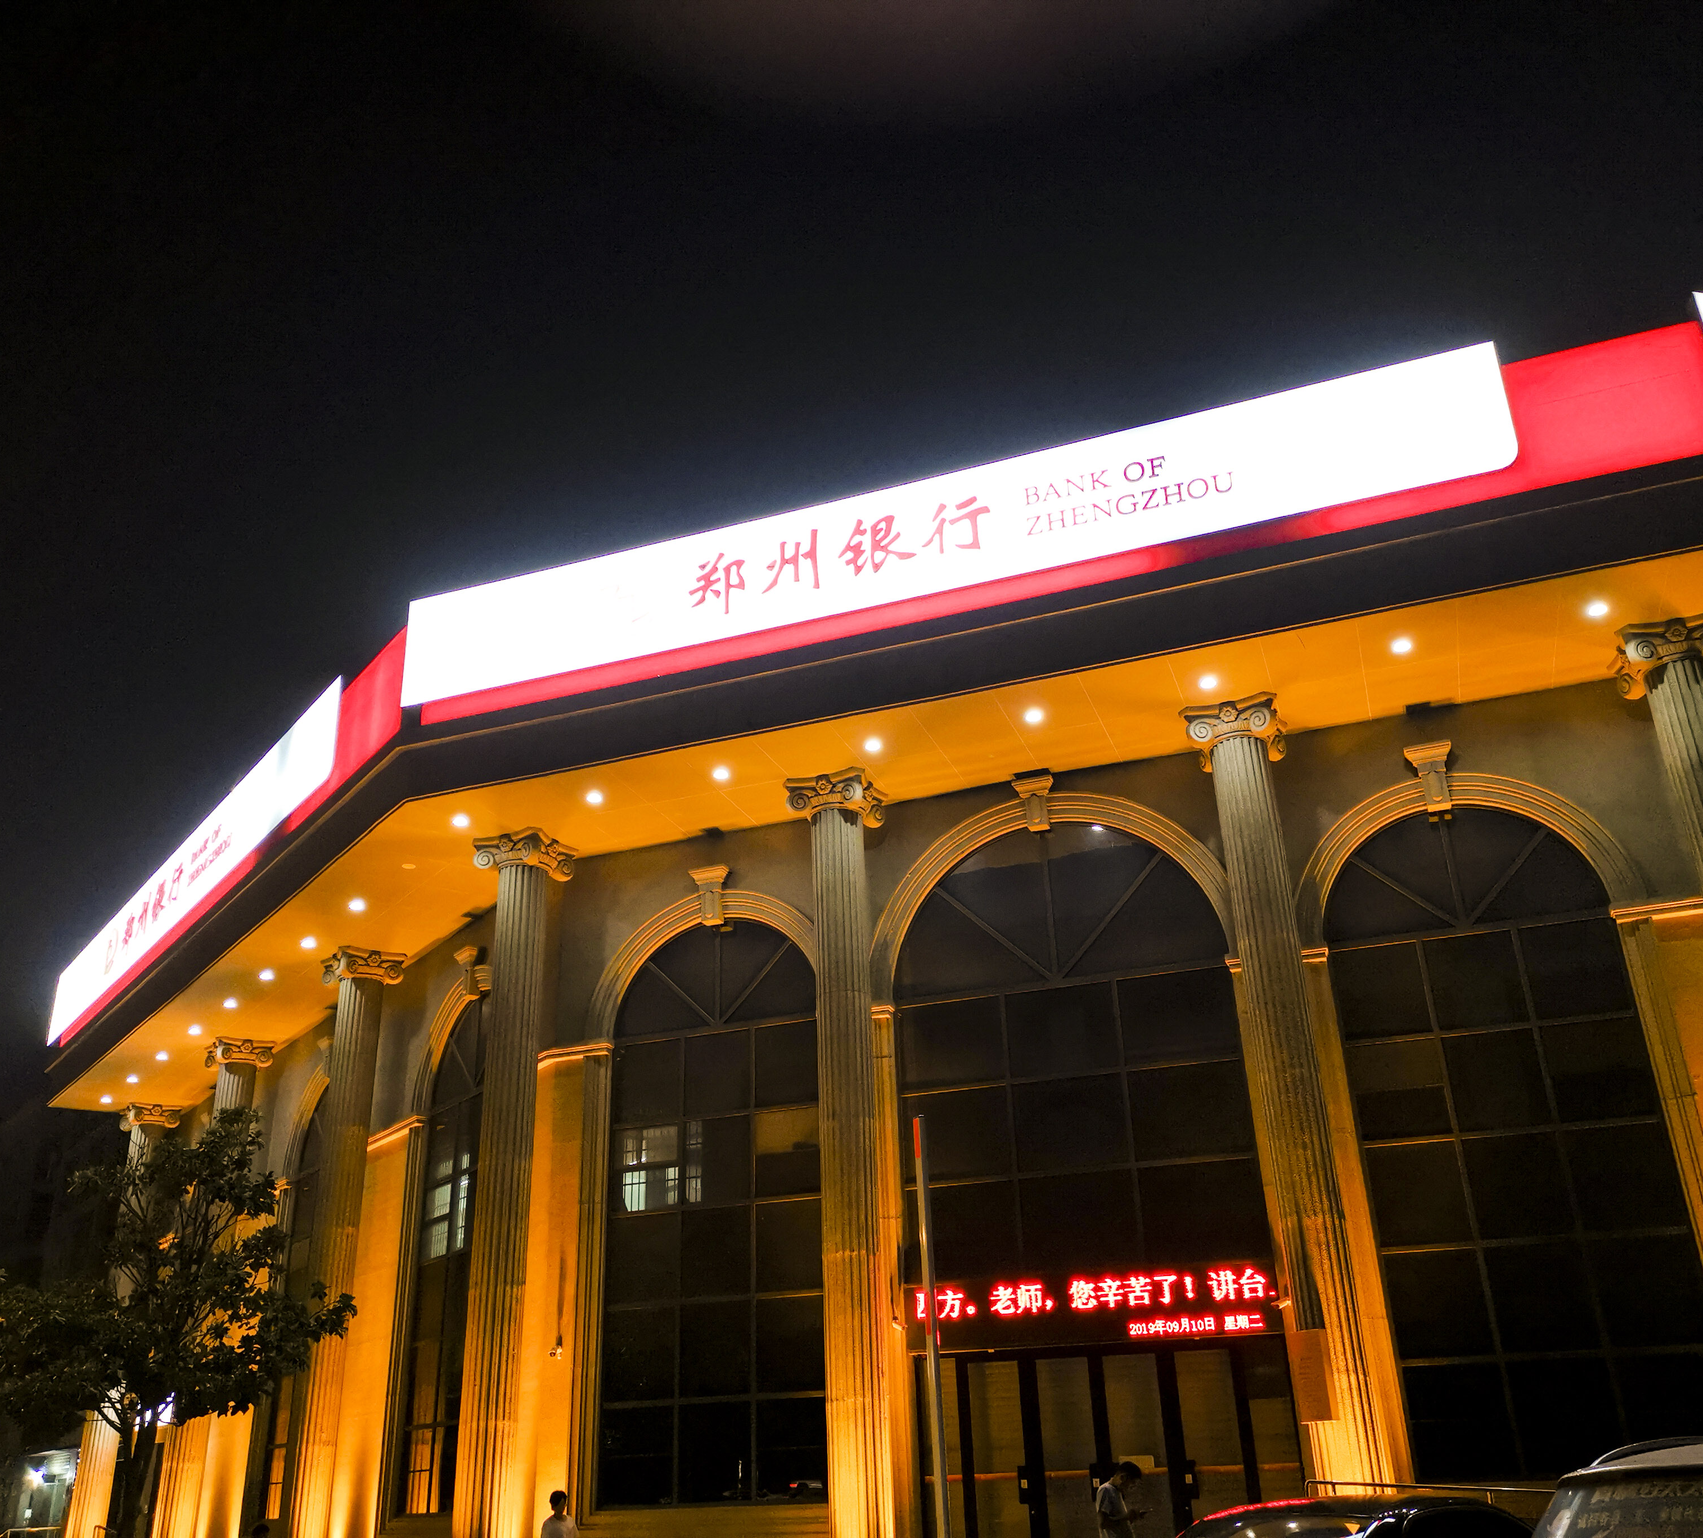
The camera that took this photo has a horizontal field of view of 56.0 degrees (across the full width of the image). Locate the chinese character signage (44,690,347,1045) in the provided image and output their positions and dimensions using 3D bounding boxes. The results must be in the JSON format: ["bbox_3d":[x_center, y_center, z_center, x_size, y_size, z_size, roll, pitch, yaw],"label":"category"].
[{"bbox_3d":[-13.968,2.647,32.959,0.233,1.855,18.656,17,-31,-34],"label":"chinese character signage"}]

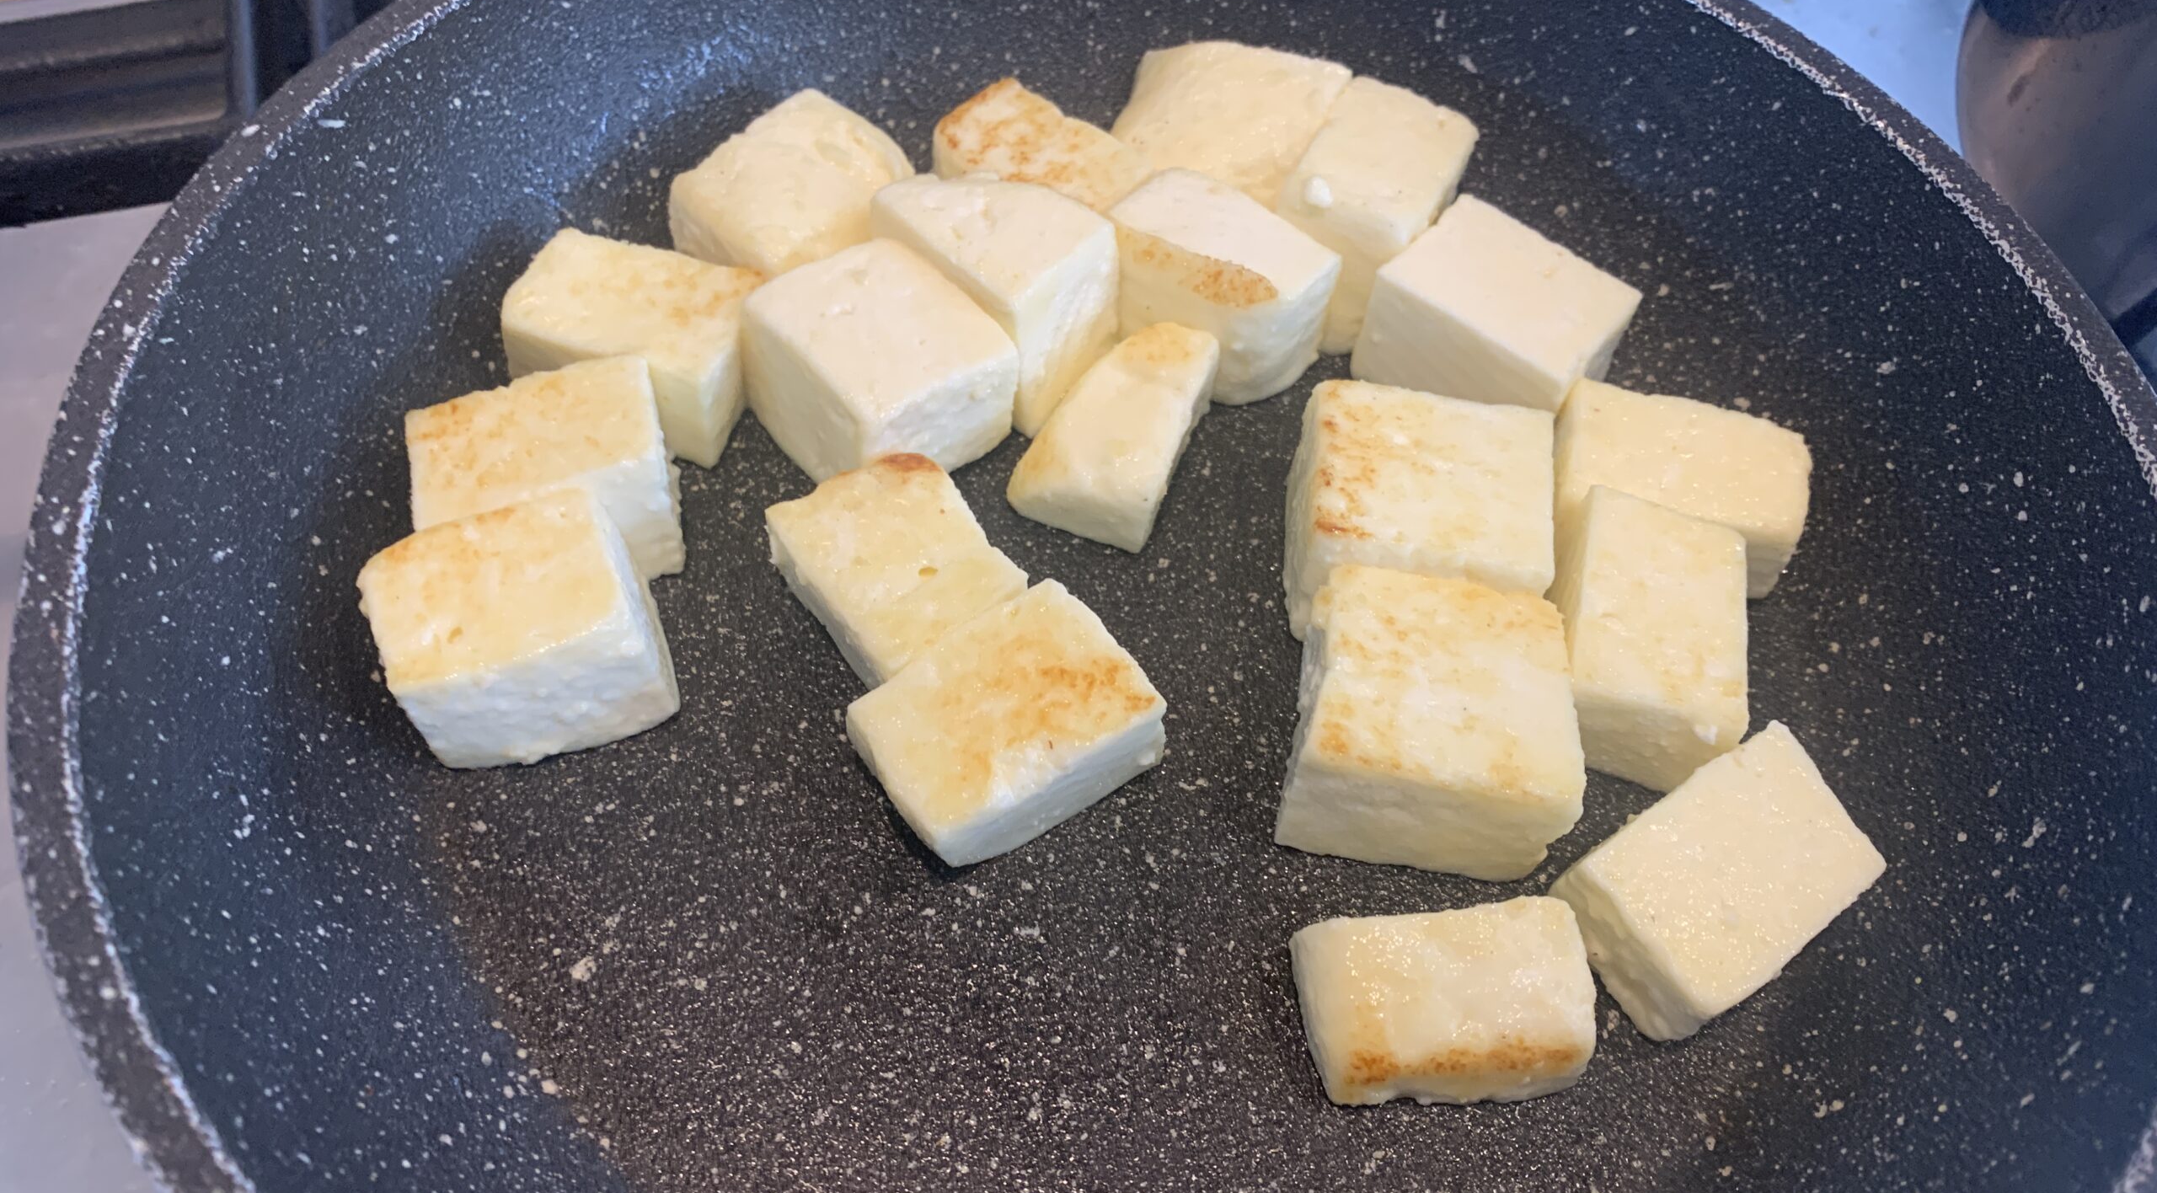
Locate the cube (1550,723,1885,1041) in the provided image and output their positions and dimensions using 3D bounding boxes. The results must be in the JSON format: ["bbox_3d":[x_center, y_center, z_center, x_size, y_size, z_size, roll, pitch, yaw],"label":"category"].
[{"bbox_3d":[0.083,0.037,0.210,0.036,0.012,0.023,-29,68,-20],"label":"cube"}]

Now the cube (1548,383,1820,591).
[{"bbox_3d":[0.084,-0.016,0.230,0.032,0.014,0.021,15,57,5],"label":"cube"}]

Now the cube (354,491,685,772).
[{"bbox_3d":[-0.073,0.005,0.212,0.030,0.023,0.021,-18,60,-12],"label":"cube"}]

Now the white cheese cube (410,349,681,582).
[{"bbox_3d":[-0.075,-0.017,0.227,0.033,0.023,0.021,-13,58,-12],"label":"white cheese cube"}]

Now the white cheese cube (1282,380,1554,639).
[{"bbox_3d":[0.049,-0.011,0.234,0.033,0.022,0.029,7,56,-1],"label":"white cheese cube"}]

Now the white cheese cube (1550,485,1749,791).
[{"bbox_3d":[0.073,0.006,0.211,0.021,0.020,0.030,14,57,4],"label":"white cheese cube"}]

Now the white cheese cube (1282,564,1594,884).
[{"bbox_3d":[0.043,0.016,0.201,0.031,0.022,0.029,8,57,0],"label":"white cheese cube"}]

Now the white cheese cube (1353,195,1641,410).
[{"bbox_3d":[0.061,-0.039,0.239,0.030,0.021,0.023,36,61,17],"label":"white cheese cube"}]

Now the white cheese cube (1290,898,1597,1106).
[{"bbox_3d":[0.042,0.047,0.186,0.030,0.013,0.018,-3,57,-7],"label":"white cheese cube"}]

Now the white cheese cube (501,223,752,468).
[{"bbox_3d":[-0.066,-0.037,0.241,0.033,0.021,0.019,22,55,6],"label":"white cheese cube"}]

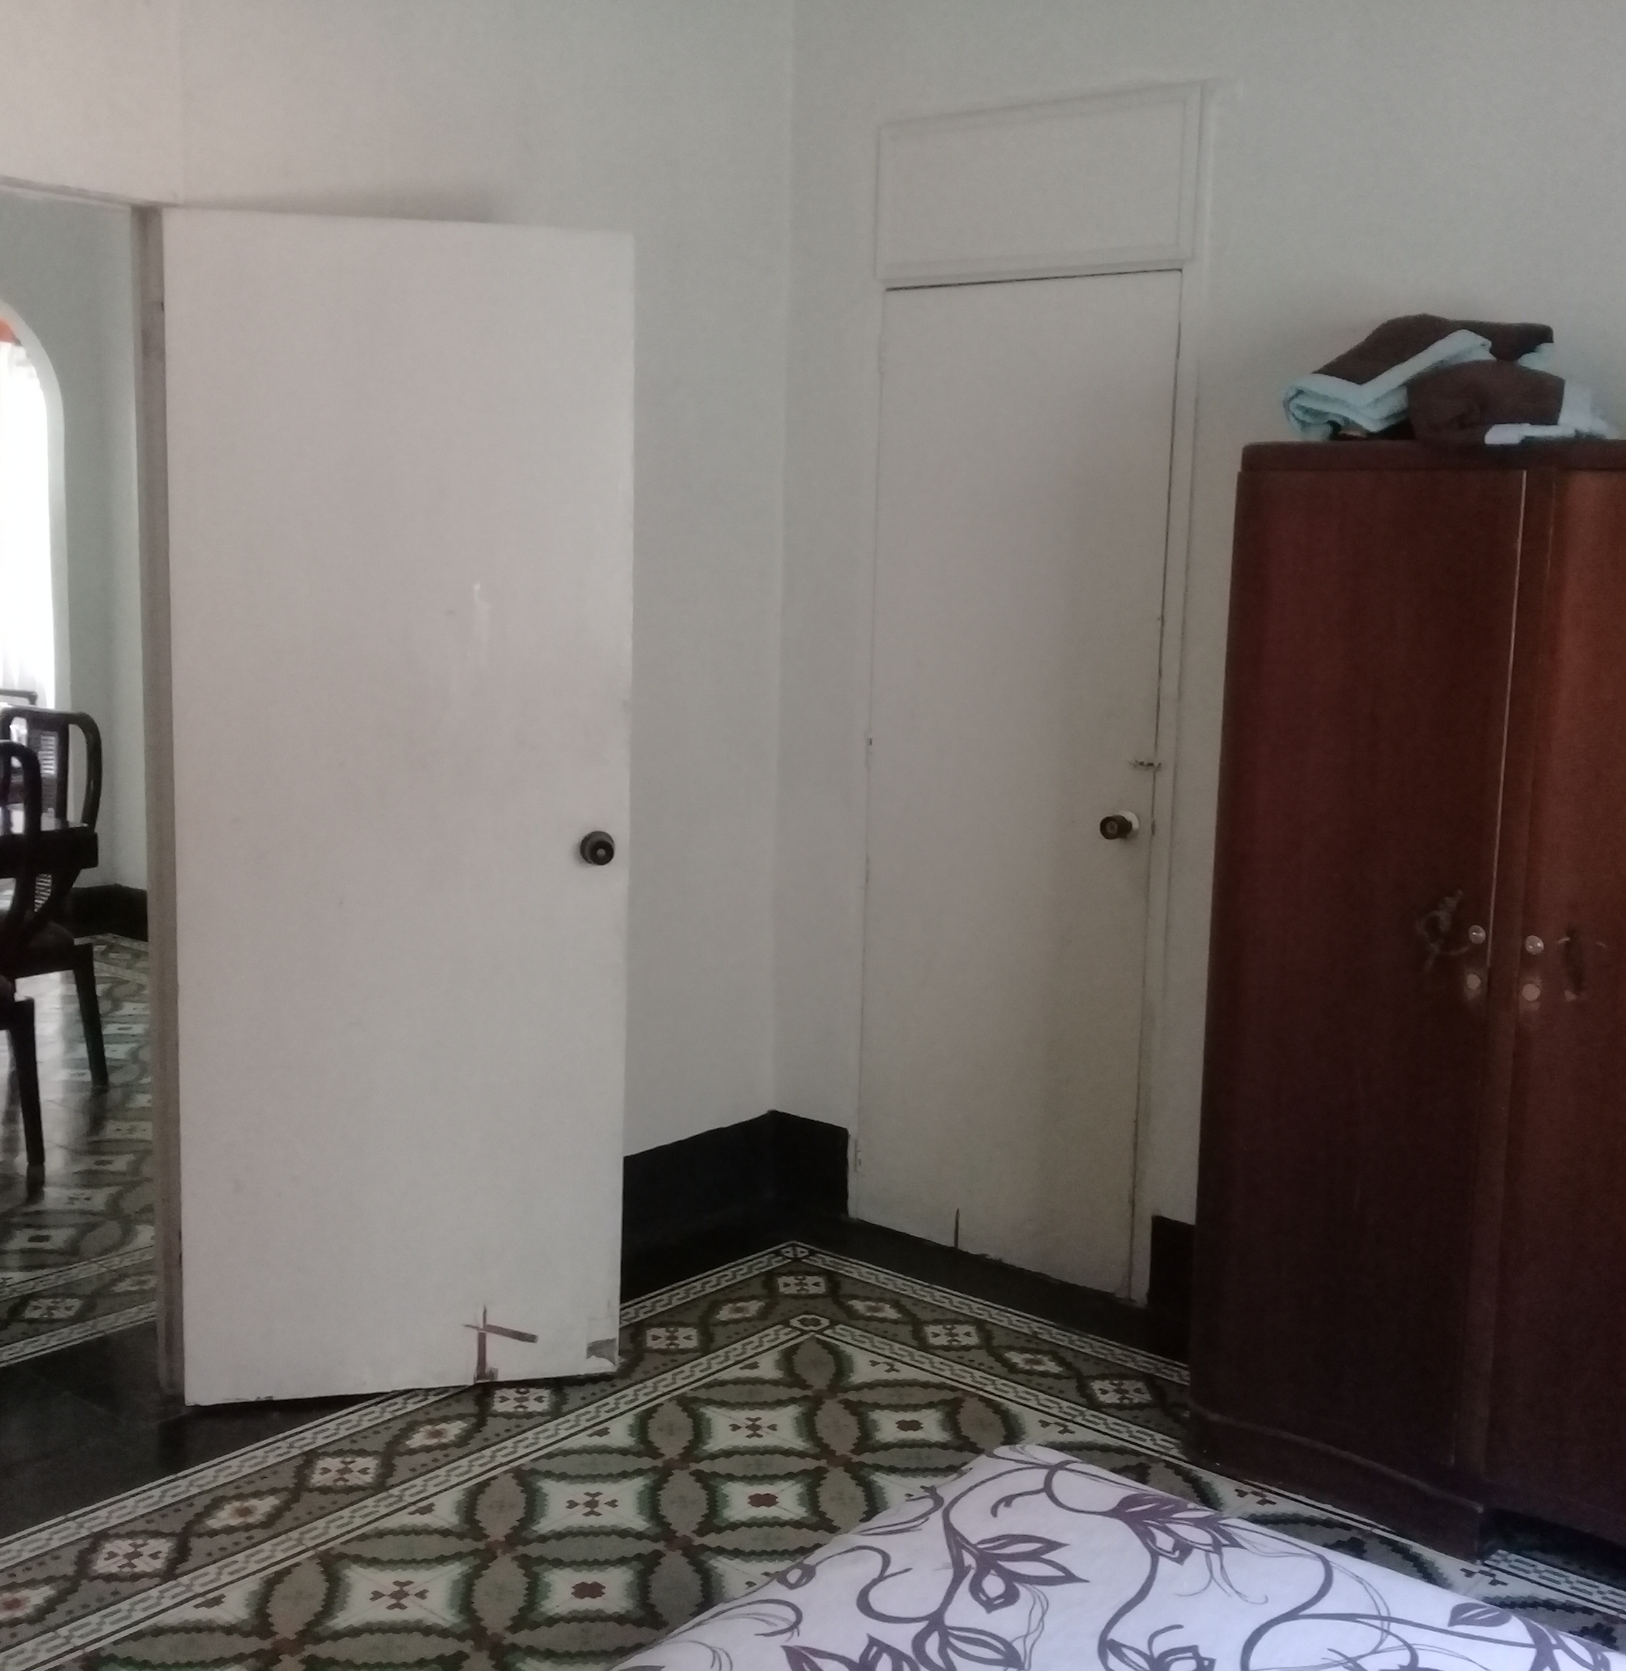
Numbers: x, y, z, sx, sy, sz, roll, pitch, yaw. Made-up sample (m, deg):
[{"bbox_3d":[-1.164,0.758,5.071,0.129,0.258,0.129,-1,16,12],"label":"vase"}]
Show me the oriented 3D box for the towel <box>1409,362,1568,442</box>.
[{"bbox_3d":[1.053,-0.677,3.140,0.230,0.120,0.230,8,10,39],"label":"towel"}]

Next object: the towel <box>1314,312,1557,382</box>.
[{"bbox_3d":[1.013,-0.776,3.234,0.310,0.095,0.280,8,10,39],"label":"towel"}]

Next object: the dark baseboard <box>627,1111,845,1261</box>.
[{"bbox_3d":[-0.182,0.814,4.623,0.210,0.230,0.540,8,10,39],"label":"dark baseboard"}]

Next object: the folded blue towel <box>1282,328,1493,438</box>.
[{"bbox_3d":[0.952,-0.723,3.278,0.280,0.150,0.280,8,10,39],"label":"folded blue towel"}]

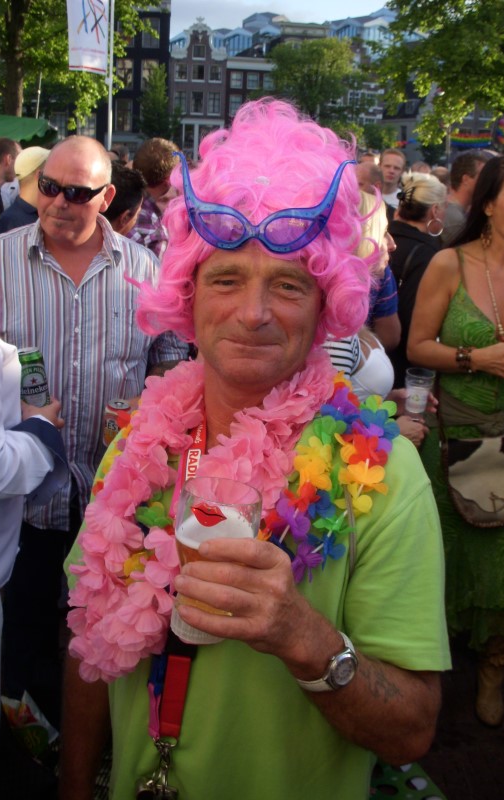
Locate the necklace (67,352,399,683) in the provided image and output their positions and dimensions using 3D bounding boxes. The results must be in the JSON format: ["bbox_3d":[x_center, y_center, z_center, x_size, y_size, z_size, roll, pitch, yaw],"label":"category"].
[{"bbox_3d":[-0.029,0.120,1.089,0.385,0.385,0.260,6,15,13],"label":"necklace"}]

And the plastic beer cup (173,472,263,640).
[{"bbox_3d":[-0.038,0.153,0.835,0.077,0.138,0.077,9,9,-1],"label":"plastic beer cup"}]

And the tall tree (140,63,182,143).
[{"bbox_3d":[-7.457,-22.990,72.634,3.500,9.300,3.500,3,15,0],"label":"tall tree"}]

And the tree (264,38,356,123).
[{"bbox_3d":[4.637,-23.517,72.323,7.400,11.700,7.200,3,15,0],"label":"tree"}]

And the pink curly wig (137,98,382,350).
[{"bbox_3d":[0.011,-0.210,1.015,0.265,0.272,0.270,5,15,7],"label":"pink curly wig"}]

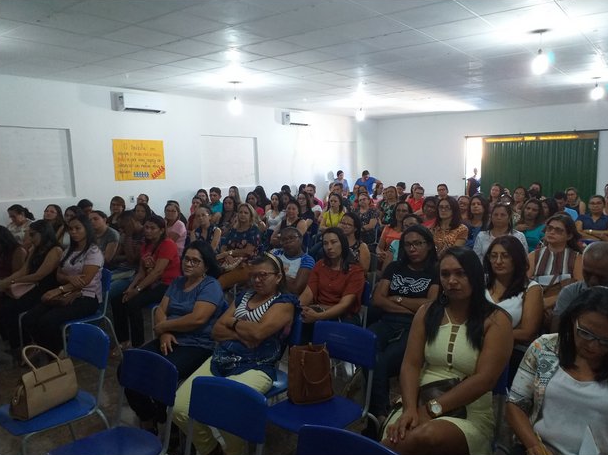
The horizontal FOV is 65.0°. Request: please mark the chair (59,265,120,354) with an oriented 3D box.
[{"bbox_3d":[-1.863,0.758,3.957,0.440,0.820,0.530,4,9,36],"label":"chair"}]

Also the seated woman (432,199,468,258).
[{"bbox_3d":[1.598,0.319,5.455,0.480,1.270,0.800,5,10,35],"label":"seated woman"}]

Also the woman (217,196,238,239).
[{"bbox_3d":[-1.116,0.230,6.329,0.520,1.250,0.780,4,9,30],"label":"woman"}]

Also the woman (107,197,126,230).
[{"bbox_3d":[-2.622,0.233,6.422,0.520,1.269,0.780,3,9,26],"label":"woman"}]

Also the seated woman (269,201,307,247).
[{"bbox_3d":[-0.246,0.330,5.517,0.520,1.250,0.780,4,9,30],"label":"seated woman"}]

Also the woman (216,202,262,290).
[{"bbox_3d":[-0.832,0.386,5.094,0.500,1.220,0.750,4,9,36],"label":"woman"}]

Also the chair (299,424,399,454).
[{"bbox_3d":[0.058,1.120,1.501,0.430,0.810,0.530,4,10,33],"label":"chair"}]

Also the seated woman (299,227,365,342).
[{"bbox_3d":[0.148,0.610,3.350,0.500,1.200,0.740,4,9,36],"label":"seated woman"}]

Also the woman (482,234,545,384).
[{"bbox_3d":[1.034,0.675,2.666,0.490,1.220,0.750,4,9,36],"label":"woman"}]

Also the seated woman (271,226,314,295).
[{"bbox_3d":[-0.230,0.645,3.681,0.500,1.220,0.780,4,10,36],"label":"seated woman"}]

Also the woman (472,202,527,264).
[{"bbox_3d":[1.776,0.424,4.434,0.520,1.297,0.780,4,9,30],"label":"woman"}]

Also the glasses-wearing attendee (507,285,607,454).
[{"bbox_3d":[0.943,0.875,1.651,0.520,1.260,0.780,4,10,36],"label":"glasses-wearing attendee"}]

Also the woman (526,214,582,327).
[{"bbox_3d":[1.979,0.553,3.802,0.500,1.260,0.800,5,10,35],"label":"woman"}]

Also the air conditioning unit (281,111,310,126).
[{"bbox_3d":[-0.165,-2.538,11.247,0.230,0.290,0.800,5,10,38],"label":"air conditioning unit"}]

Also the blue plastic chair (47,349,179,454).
[{"bbox_3d":[-0.866,1.047,2.139,0.430,0.830,0.530,5,10,35],"label":"blue plastic chair"}]

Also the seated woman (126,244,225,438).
[{"bbox_3d":[-0.779,0.708,3.060,0.530,1.240,0.760,5,10,35],"label":"seated woman"}]

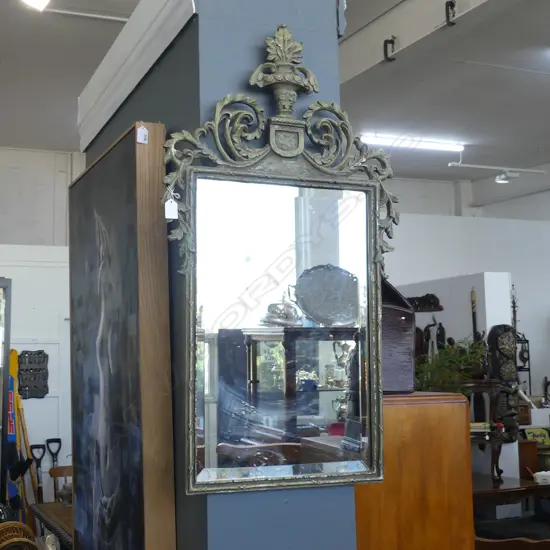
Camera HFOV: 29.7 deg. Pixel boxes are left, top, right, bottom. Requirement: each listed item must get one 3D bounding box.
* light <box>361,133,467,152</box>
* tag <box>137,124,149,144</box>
[{"bbox_3d":[1.409,-1.335,10.515,1.220,0.085,0.075,1,-6,-25],"label":"light"},{"bbox_3d":[-0.334,-0.352,2.620,0.029,0.045,0.003,4,-8,-23],"label":"tag"}]

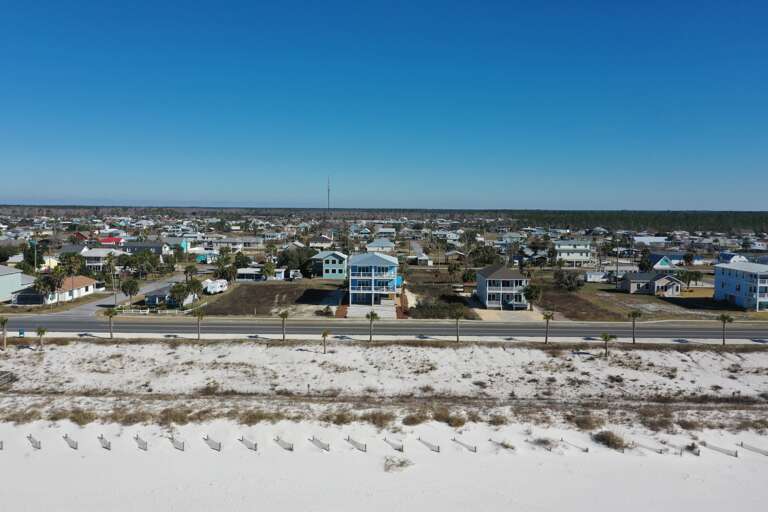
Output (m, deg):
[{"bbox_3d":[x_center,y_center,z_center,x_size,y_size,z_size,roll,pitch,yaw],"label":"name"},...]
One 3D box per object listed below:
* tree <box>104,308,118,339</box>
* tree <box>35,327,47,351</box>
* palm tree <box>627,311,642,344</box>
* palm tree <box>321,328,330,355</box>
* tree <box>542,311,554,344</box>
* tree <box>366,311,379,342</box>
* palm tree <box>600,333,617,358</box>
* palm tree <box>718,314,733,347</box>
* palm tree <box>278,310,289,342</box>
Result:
[{"bbox_3d":[-46.646,11.554,102.040,2.260,5.290,2.130,0,5,0],"label":"tree"},{"bbox_3d":[-54.276,13.129,94.401,1.820,3.870,1.910,0,5,0],"label":"tree"},{"bbox_3d":[42.677,12.103,101.267,2.310,5.790,2.160,0,5,0],"label":"palm tree"},{"bbox_3d":[-9.139,13.465,93.715,1.340,4.050,1.670,0,5,0],"label":"palm tree"},{"bbox_3d":[27.834,12.083,100.812,1.730,5.660,1.860,0,5,0],"label":"tree"},{"bbox_3d":[-1.823,11.964,101.320,2.160,5.330,2.080,0,5,0],"label":"tree"},{"bbox_3d":[35.252,13.906,93.358,2.580,3.950,2.290,0,5,0],"label":"palm tree"},{"bbox_3d":[57.841,12.502,100.870,2.660,5.310,2.330,0,5,0],"label":"palm tree"},{"bbox_3d":[-17.067,11.912,101.603,1.620,5.130,1.810,0,5,0],"label":"palm tree"}]

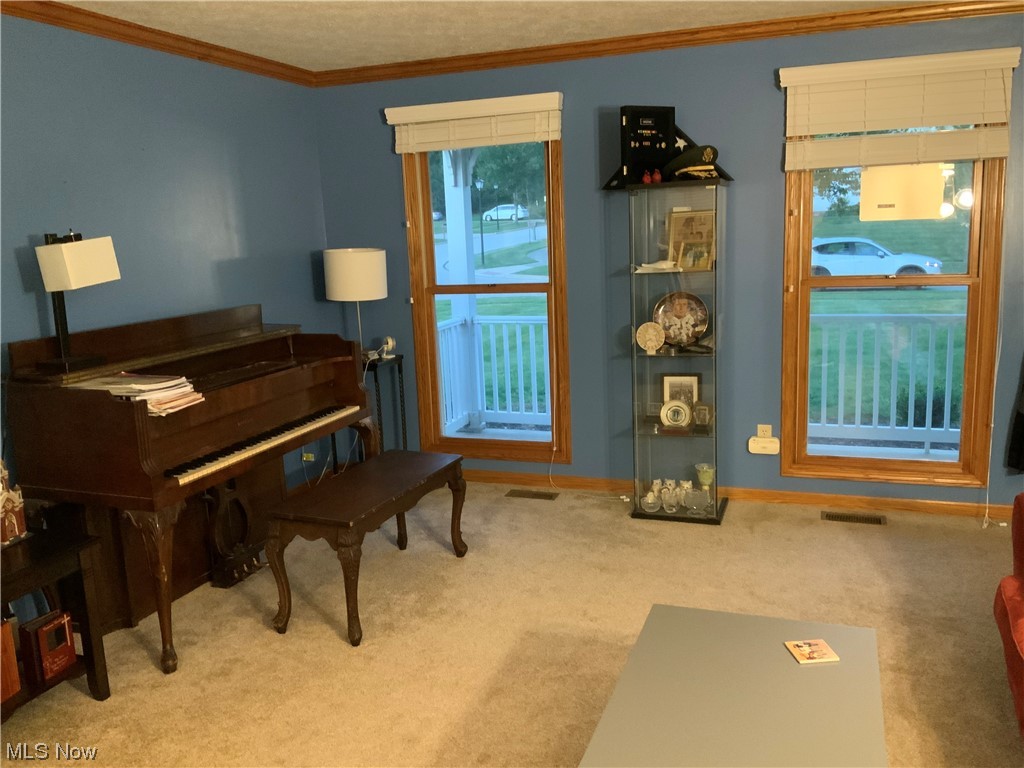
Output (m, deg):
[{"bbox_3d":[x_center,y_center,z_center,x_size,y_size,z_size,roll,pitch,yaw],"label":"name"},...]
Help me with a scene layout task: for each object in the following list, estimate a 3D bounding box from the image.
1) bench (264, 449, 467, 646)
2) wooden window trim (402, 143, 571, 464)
[{"bbox_3d":[-0.549,0.624,3.481,0.385,0.468,0.930,1,11,19],"label":"bench"},{"bbox_3d":[-0.136,-0.487,4.758,0.910,1.872,0.075,1,11,19],"label":"wooden window trim"}]

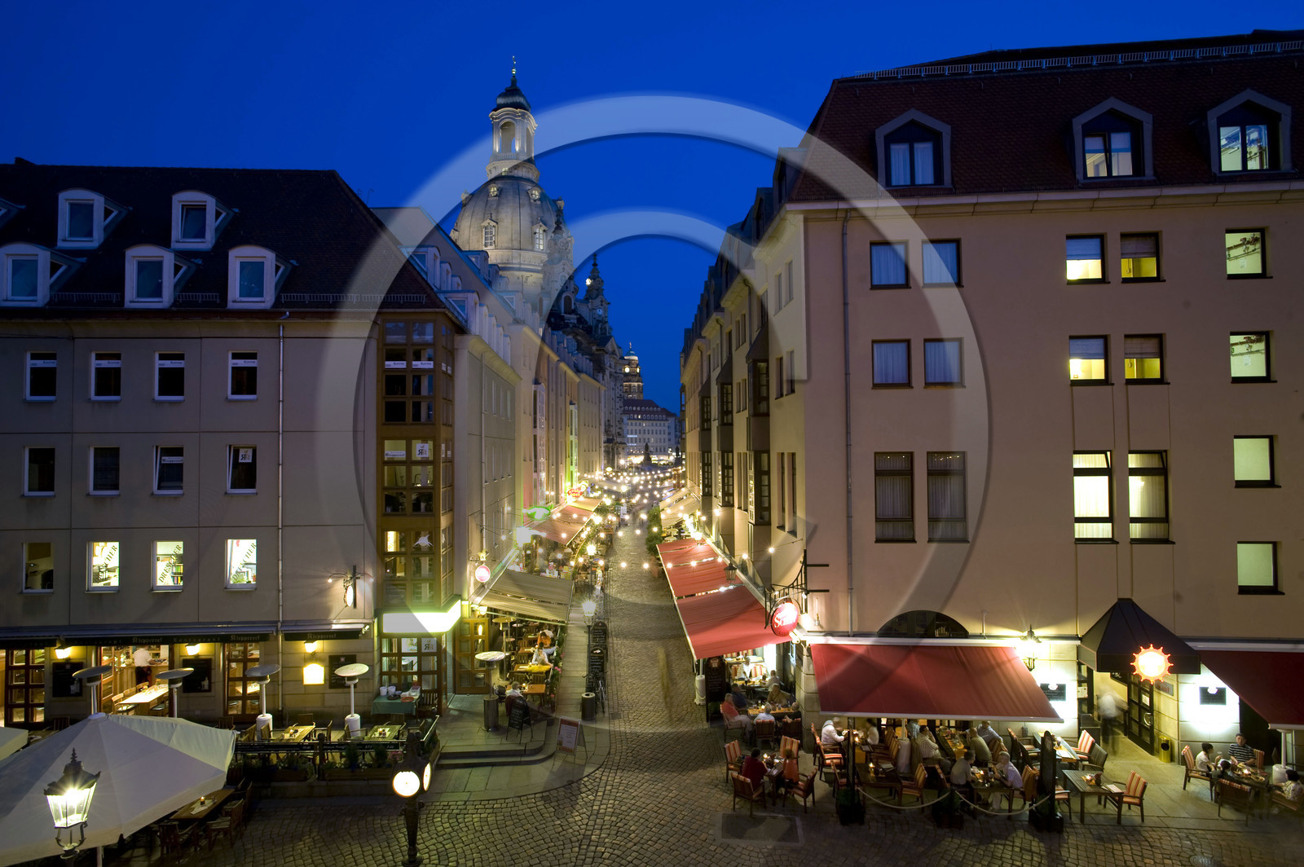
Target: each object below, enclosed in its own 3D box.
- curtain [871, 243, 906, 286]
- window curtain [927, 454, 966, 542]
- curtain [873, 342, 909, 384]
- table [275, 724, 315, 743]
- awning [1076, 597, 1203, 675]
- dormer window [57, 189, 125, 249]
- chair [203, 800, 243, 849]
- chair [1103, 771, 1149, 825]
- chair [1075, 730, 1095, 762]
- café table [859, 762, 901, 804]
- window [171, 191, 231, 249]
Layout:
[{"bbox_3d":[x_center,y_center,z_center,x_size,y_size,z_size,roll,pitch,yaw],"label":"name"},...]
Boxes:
[{"bbox_3d":[6.776,-4.822,19.668,1.000,1.200,0.100,-1,-2,5],"label":"curtain"},{"bbox_3d":[8.275,1.775,19.324,1.100,2.500,0.100,-1,-2,5],"label":"window curtain"},{"bbox_3d":[6.757,-1.996,19.431,1.001,1.219,0.080,-1,-2,5],"label":"curtain"},{"bbox_3d":[-10.183,8.930,19.555,0.740,0.730,1.200,0,-2,-7],"label":"table"},{"bbox_3d":[13.127,5.447,18.627,2.554,1.736,0.970,-1,-2,6],"label":"awning"},{"bbox_3d":[-18.309,-6.842,22.639,1.318,1.904,1.380,0,-2,-3],"label":"dormer window"},{"bbox_3d":[-9.899,9.091,16.038,0.590,0.910,0.560,0,-2,-4],"label":"chair"},{"bbox_3d":[11.605,8.877,16.835,0.700,0.950,0.620,-1,-2,7],"label":"chair"},{"bbox_3d":[11.907,8.941,19.237,0.700,0.950,0.620,-1,-2,11],"label":"chair"},{"bbox_3d":[5.834,9.174,17.775,1.000,0.750,1.000,-1,-2,7],"label":"café table"},{"bbox_3d":[-15.816,-7.311,24.372,1.436,2.052,1.400,0,-2,-3],"label":"window"}]

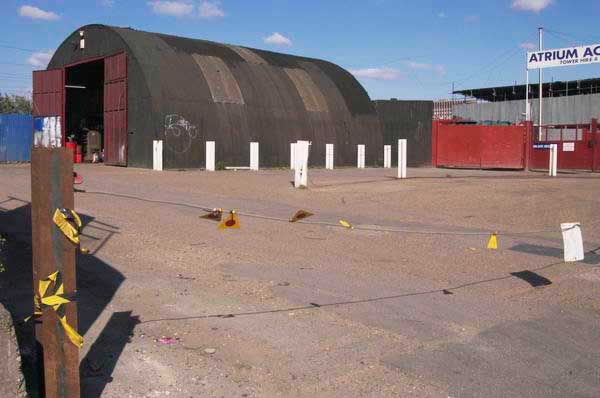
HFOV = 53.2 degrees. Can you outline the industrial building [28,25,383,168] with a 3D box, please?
[{"bbox_3d":[-4.005,-4.305,27.734,12.300,5.450,10.650,-4,7,-45],"label":"industrial building"}]

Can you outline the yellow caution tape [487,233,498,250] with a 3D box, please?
[{"bbox_3d":[2.504,0.553,7.800,0.150,0.220,0.140,0,5,0],"label":"yellow caution tape"}]

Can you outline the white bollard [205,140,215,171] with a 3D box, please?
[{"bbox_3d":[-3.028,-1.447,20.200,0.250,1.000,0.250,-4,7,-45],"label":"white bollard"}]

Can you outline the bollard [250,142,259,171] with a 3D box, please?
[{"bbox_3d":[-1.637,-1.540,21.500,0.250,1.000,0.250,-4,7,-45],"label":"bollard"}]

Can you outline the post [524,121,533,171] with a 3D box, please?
[{"bbox_3d":[9.516,-2.191,25.000,0.250,2.100,0.250,0,5,0],"label":"post"}]

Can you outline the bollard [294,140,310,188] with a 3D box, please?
[{"bbox_3d":[0.044,-0.804,13.800,0.260,1.080,0.250,-4,7,-45],"label":"bollard"}]

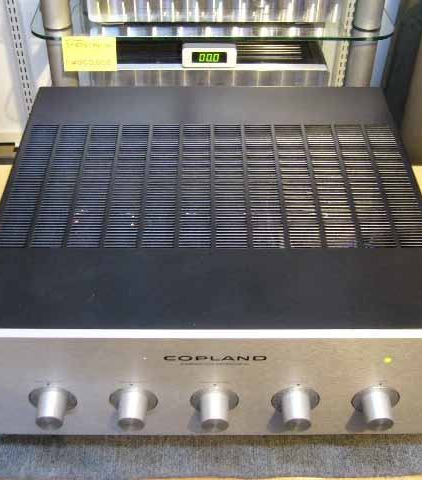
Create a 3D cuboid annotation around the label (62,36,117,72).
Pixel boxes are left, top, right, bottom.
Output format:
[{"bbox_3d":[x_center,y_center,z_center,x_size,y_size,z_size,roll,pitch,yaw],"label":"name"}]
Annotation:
[{"bbox_3d":[-0.204,-0.314,1.095,0.091,0.060,0.002,0,29,-1],"label":"label"}]

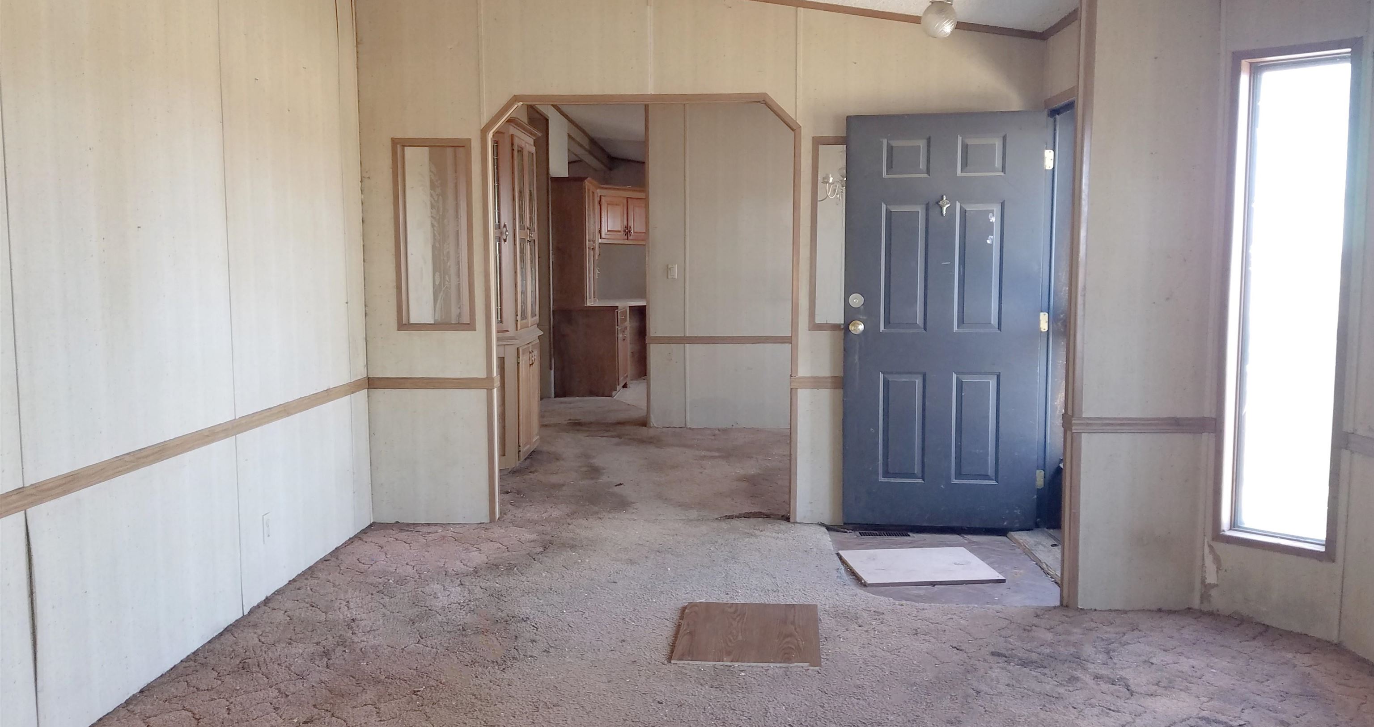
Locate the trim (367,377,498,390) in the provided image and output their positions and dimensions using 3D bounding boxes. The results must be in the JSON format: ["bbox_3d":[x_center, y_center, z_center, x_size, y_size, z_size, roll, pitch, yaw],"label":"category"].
[{"bbox_3d":[-1.302,0.104,5.273,0.669,0.059,0.025,0,5,2],"label":"trim"}]

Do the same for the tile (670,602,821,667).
[{"bbox_3d":[0.226,0.971,3.710,0.497,0.016,0.598,0,5,5],"label":"tile"}]

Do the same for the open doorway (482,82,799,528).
[{"bbox_3d":[-0.230,-0.255,5.246,1.574,2.172,0.120,0,5,2],"label":"open doorway"}]

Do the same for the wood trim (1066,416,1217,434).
[{"bbox_3d":[1.723,0.236,3.891,0.538,0.059,0.025,0,5,2],"label":"wood trim"}]

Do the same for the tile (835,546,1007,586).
[{"bbox_3d":[1.020,0.898,4.555,0.591,0.016,0.496,-1,5,-5],"label":"tile"}]

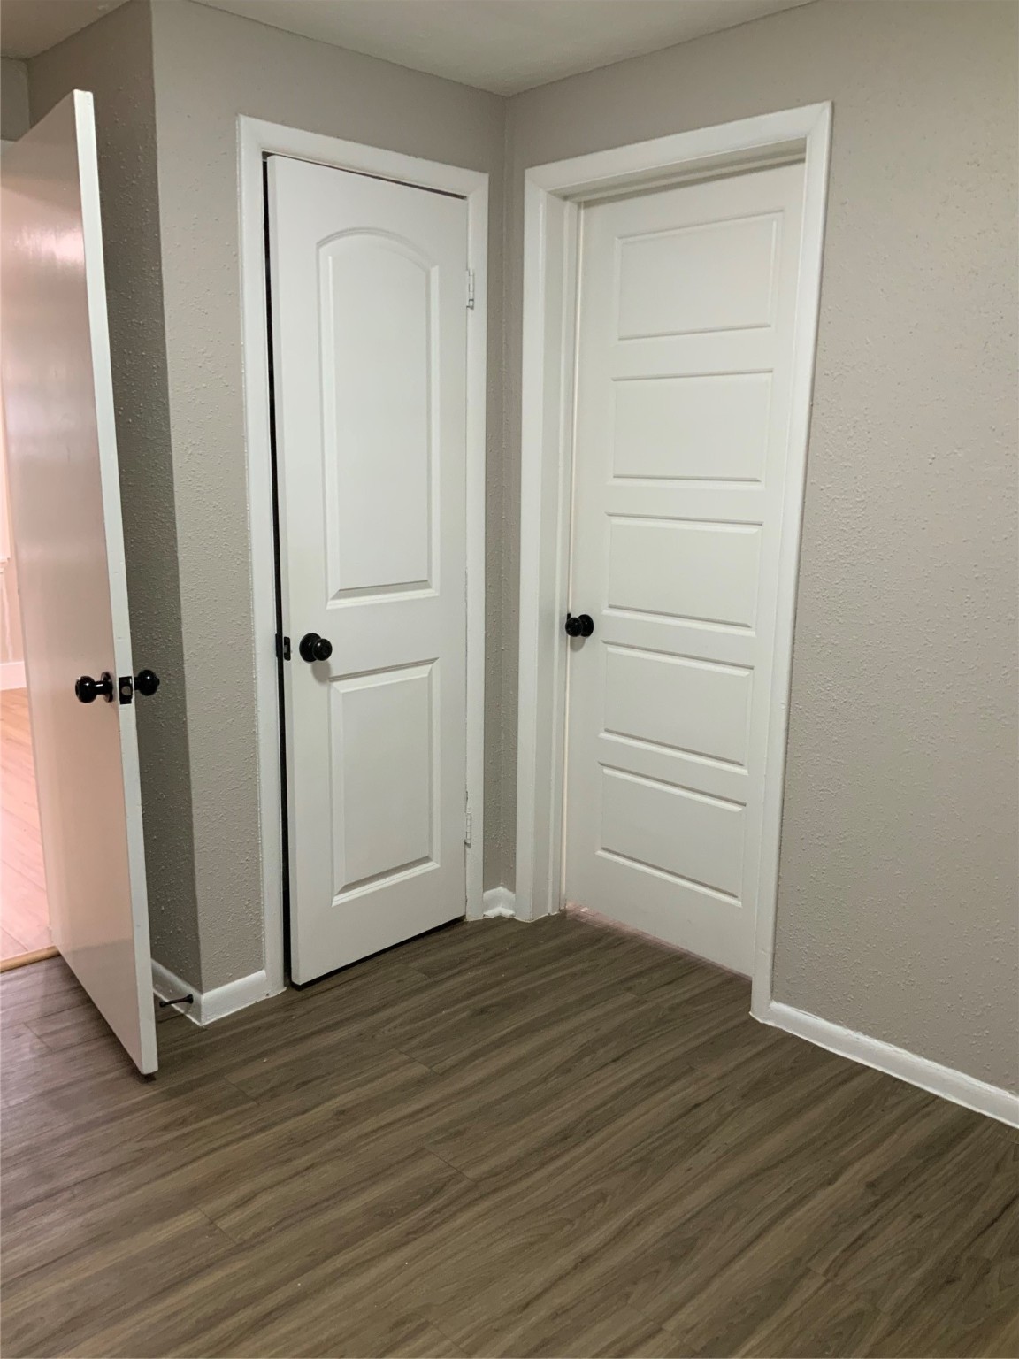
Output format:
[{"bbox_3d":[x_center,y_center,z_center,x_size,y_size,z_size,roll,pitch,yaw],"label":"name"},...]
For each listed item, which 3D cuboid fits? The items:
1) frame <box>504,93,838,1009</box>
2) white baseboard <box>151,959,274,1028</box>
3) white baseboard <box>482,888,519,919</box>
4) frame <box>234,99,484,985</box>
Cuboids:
[{"bbox_3d":[0.397,-0.260,2.985,0.141,2.123,0.900,-11,16,-44],"label":"frame"},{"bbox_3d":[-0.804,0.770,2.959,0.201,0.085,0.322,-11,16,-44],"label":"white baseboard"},{"bbox_3d":[-0.030,0.677,3.464,0.082,0.083,0.082,-11,16,-44],"label":"white baseboard"},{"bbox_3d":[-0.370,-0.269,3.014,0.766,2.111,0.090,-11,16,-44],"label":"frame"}]

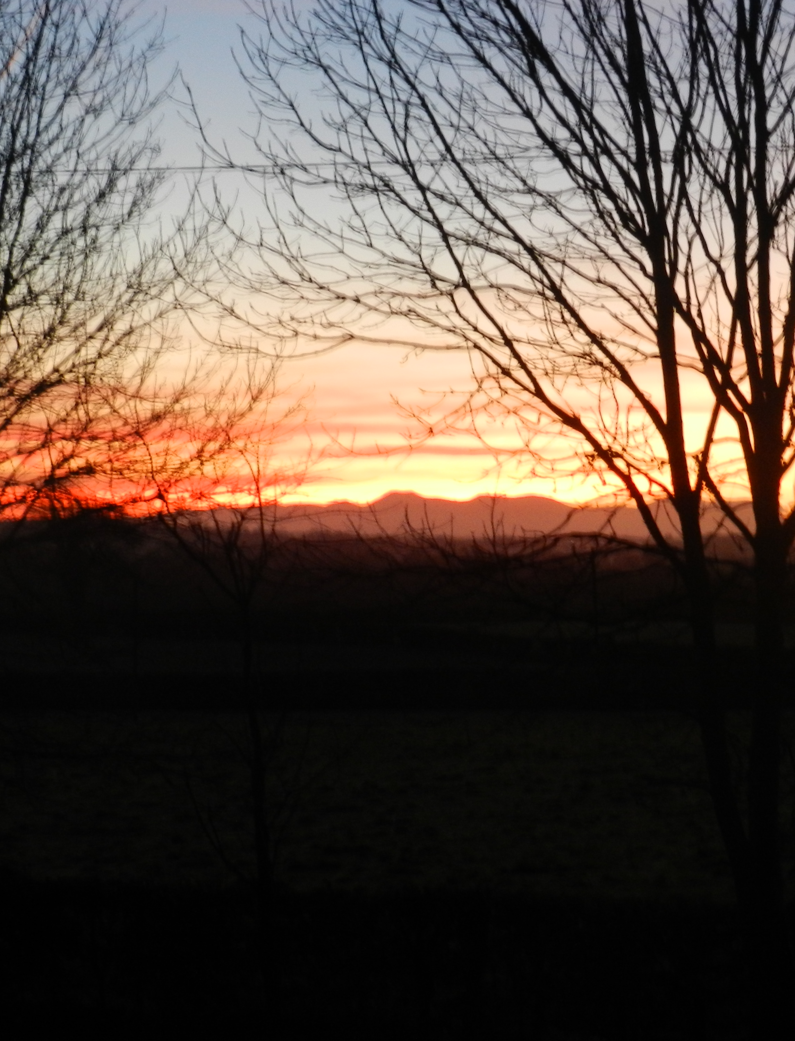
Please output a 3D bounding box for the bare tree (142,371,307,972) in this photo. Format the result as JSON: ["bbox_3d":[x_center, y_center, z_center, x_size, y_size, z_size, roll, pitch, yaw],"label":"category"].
[{"bbox_3d":[-1.750,1.619,27.500,1.673,6.179,1.623,0,0,0],"label":"bare tree"}]

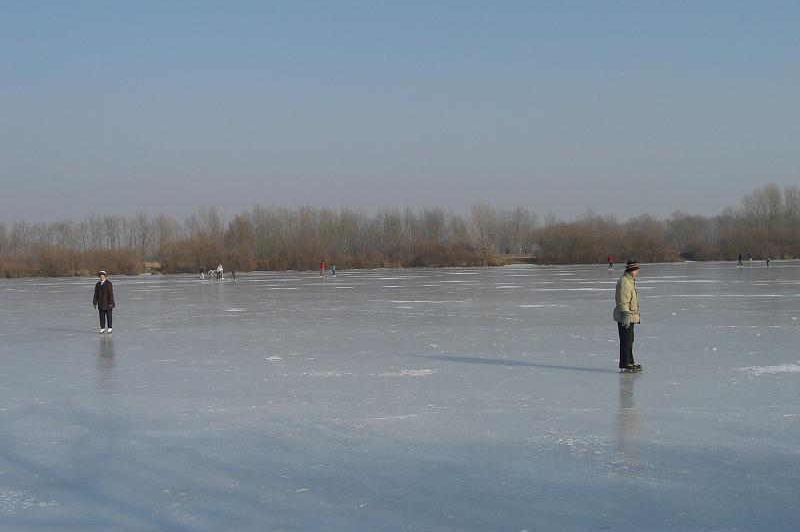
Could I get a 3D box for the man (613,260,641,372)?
[{"bbox_3d":[3.577,0.796,13.850,0.440,1.770,0.540,-1,0,20],"label":"man"}]

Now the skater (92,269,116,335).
[{"bbox_3d":[-8.008,0.984,23.800,0.580,1.700,0.380,-1,0,-6],"label":"skater"}]

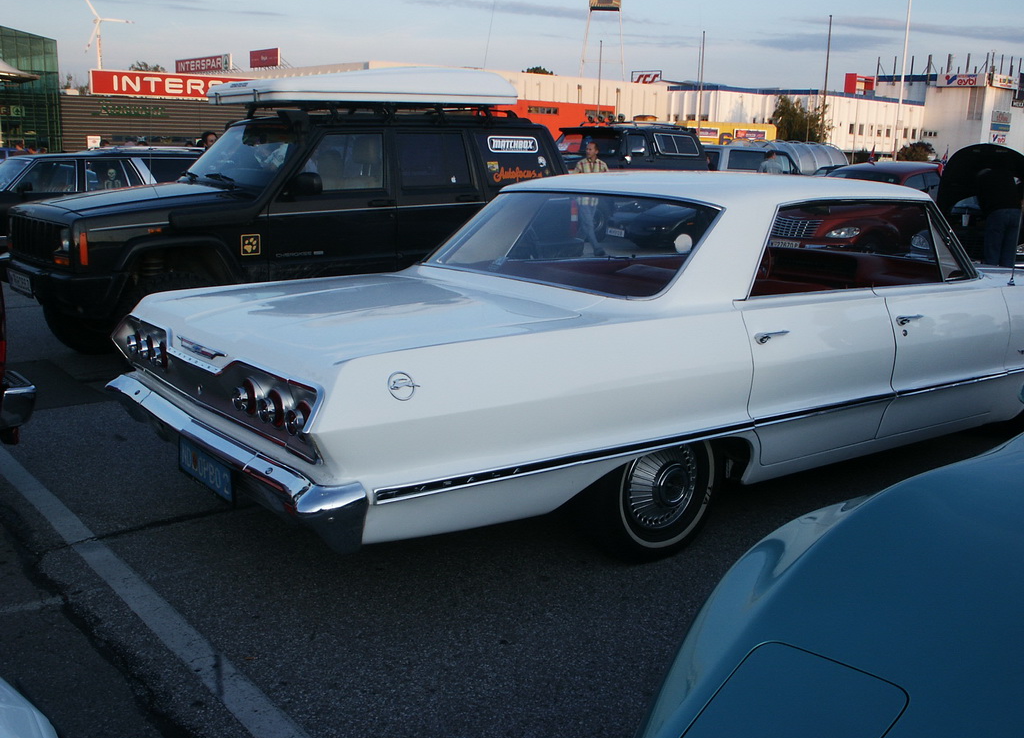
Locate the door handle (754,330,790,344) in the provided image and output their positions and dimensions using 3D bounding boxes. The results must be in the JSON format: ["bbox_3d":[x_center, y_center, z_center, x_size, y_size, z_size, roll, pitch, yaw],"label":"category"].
[{"bbox_3d":[0.990,-0.123,3.901,0.205,0.045,0.050,-8,15,-37],"label":"door handle"}]

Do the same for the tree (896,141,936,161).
[{"bbox_3d":[30.447,-15.806,78.290,2.900,2.730,2.900,1,12,0],"label":"tree"}]

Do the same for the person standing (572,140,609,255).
[{"bbox_3d":[1.168,-2.631,15.793,0.530,1.700,0.450,-1,12,-8],"label":"person standing"}]

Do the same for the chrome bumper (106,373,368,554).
[{"bbox_3d":[-1.077,0.287,3.627,0.260,0.250,1.970,-8,15,-37],"label":"chrome bumper"}]

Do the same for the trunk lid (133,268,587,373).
[{"bbox_3d":[-0.623,-0.171,3.877,1.210,0.230,1.430,-8,15,-37],"label":"trunk lid"}]

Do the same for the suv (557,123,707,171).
[{"bbox_3d":[2.065,-4.193,22.305,4.600,2.020,1.970,-10,16,-42],"label":"suv"}]

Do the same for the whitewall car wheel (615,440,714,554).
[{"bbox_3d":[0.507,0.404,3.892,0.660,0.660,0.200,-8,15,-37],"label":"whitewall car wheel"}]

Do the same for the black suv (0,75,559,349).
[{"bbox_3d":[-1.536,-1.219,7.856,4.300,2.100,1.850,-10,17,-43],"label":"black suv"}]

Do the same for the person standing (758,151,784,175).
[{"bbox_3d":[5.253,-3.665,21.177,0.520,1.640,0.350,6,13,20],"label":"person standing"}]

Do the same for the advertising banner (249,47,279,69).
[{"bbox_3d":[-26.394,-33.179,110.641,0.300,2.000,6.500,-9,16,-41],"label":"advertising banner"}]

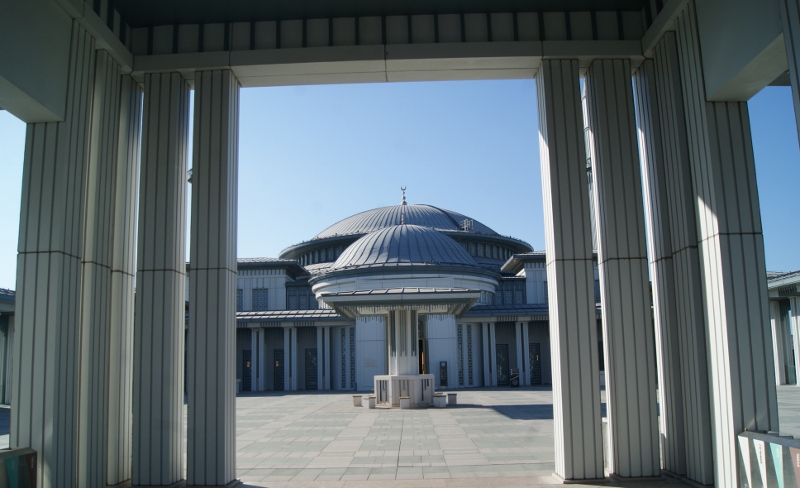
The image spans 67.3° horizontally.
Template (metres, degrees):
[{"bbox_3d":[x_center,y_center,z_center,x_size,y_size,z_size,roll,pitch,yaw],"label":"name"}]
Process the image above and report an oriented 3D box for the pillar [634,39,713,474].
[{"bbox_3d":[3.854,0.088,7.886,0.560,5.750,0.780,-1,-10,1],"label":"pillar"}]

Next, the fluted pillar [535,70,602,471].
[{"bbox_3d":[2.347,0.257,8.402,0.550,5.750,0.550,-1,-10,1],"label":"fluted pillar"}]

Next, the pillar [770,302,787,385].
[{"bbox_3d":[16.300,4.250,25.900,0.360,3.650,0.360,-1,-10,1],"label":"pillar"}]

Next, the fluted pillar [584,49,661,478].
[{"bbox_3d":[3.091,0.239,8.433,0.550,5.750,0.550,-1,-10,1],"label":"fluted pillar"}]

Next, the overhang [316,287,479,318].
[{"bbox_3d":[0.100,1.950,20.200,4.800,0.750,5.000,-1,-10,1],"label":"overhang"}]

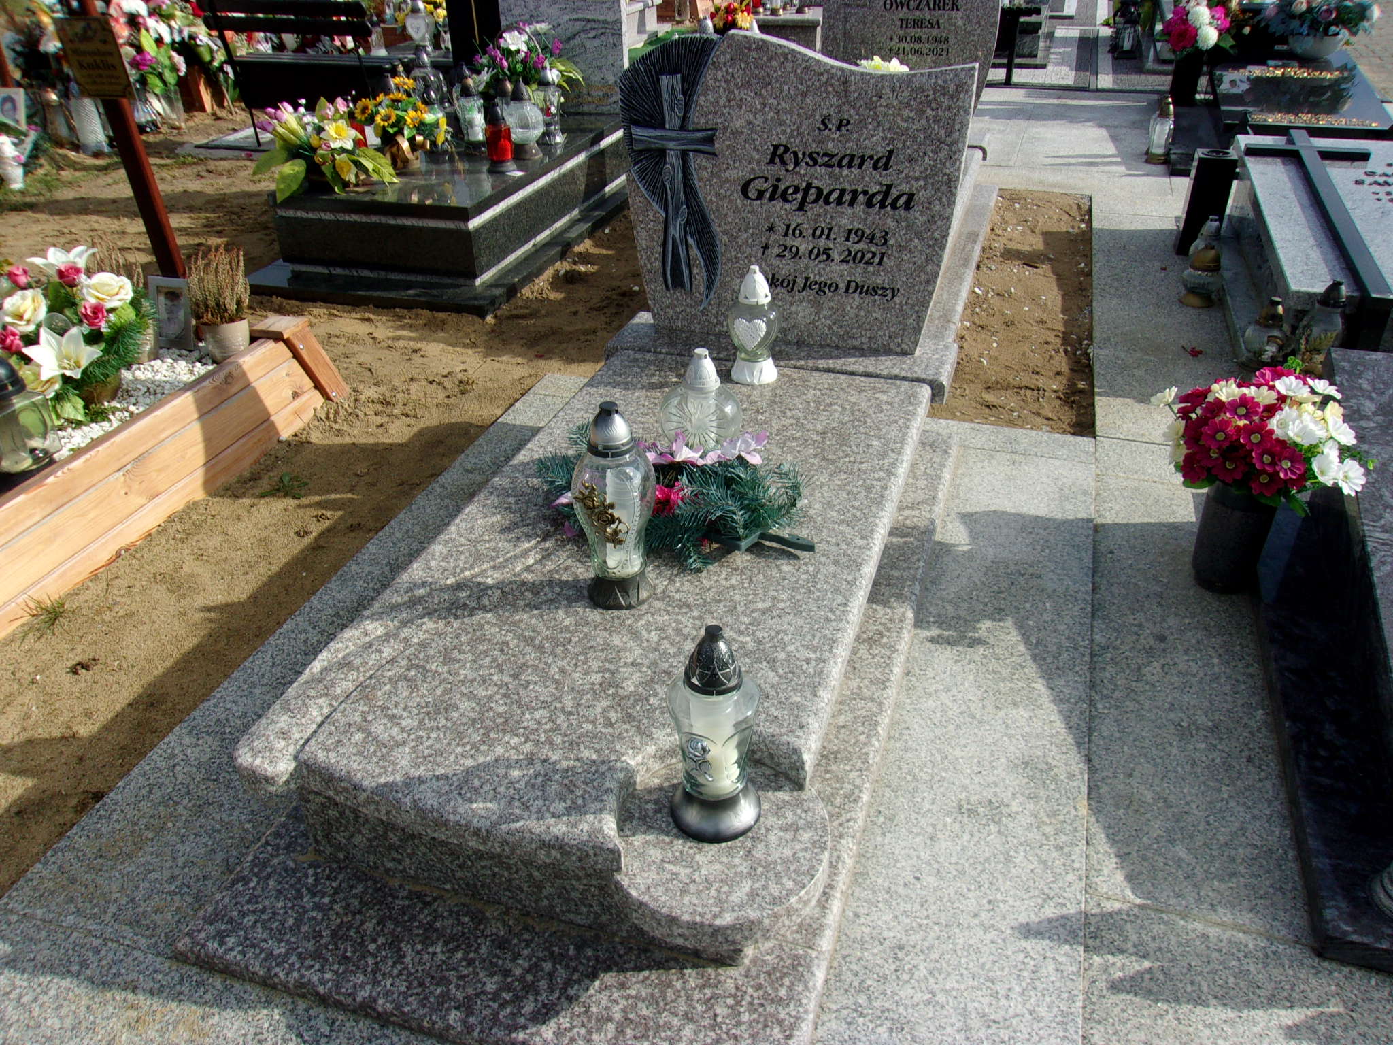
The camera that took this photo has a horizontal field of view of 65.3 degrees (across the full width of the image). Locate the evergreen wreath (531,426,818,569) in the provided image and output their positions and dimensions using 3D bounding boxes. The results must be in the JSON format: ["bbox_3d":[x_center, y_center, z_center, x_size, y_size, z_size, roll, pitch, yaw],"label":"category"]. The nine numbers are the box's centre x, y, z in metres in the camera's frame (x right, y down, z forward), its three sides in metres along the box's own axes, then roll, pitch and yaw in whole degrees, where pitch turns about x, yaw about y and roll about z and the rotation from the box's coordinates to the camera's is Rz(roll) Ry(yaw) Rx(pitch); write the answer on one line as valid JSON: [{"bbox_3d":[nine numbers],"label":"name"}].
[{"bbox_3d":[-0.040,-0.067,1.910,0.510,0.130,0.320,9,33,16],"label":"evergreen wreath"}]

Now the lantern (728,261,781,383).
[{"bbox_3d":[0.139,-0.477,2.581,0.118,0.275,0.114,4,33,7],"label":"lantern"}]

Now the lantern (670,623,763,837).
[{"bbox_3d":[0.027,0.275,1.489,0.128,0.345,0.125,-1,32,0],"label":"lantern"}]

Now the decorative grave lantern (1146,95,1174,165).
[{"bbox_3d":[2.352,-1.979,5.462,0.128,0.302,0.125,12,34,19],"label":"decorative grave lantern"}]

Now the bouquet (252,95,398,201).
[{"bbox_3d":[-1.309,-1.354,3.910,0.440,0.310,0.370,9,33,16],"label":"bouquet"}]

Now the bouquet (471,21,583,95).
[{"bbox_3d":[-0.722,-1.907,4.655,0.440,0.400,0.320,9,33,16],"label":"bouquet"}]

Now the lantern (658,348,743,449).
[{"bbox_3d":[0.007,-0.246,2.236,0.160,0.261,0.121,4,33,7],"label":"lantern"}]

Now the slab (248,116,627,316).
[{"bbox_3d":[-0.927,-1.429,4.606,0.997,0.355,1.908,9,34,15],"label":"slab"}]

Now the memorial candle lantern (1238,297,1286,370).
[{"bbox_3d":[1.770,-0.593,3.359,0.133,0.217,0.133,16,36,25],"label":"memorial candle lantern"}]

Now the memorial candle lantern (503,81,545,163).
[{"bbox_3d":[-0.667,-1.565,4.217,0.155,0.280,0.150,-1,32,1],"label":"memorial candle lantern"}]

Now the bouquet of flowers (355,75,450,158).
[{"bbox_3d":[-1.122,-1.554,4.197,0.310,0.300,0.280,9,33,16],"label":"bouquet of flowers"}]

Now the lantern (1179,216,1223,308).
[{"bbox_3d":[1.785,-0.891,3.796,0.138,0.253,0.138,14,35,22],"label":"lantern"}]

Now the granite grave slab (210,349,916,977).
[{"bbox_3d":[-0.054,0.123,1.991,0.750,0.289,1.423,9,33,16],"label":"granite grave slab"}]

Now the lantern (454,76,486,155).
[{"bbox_3d":[-0.888,-1.607,4.287,0.110,0.285,0.110,9,33,16],"label":"lantern"}]

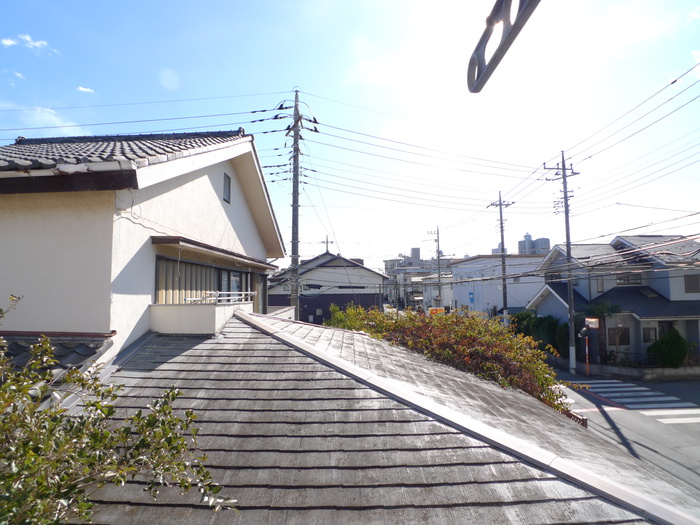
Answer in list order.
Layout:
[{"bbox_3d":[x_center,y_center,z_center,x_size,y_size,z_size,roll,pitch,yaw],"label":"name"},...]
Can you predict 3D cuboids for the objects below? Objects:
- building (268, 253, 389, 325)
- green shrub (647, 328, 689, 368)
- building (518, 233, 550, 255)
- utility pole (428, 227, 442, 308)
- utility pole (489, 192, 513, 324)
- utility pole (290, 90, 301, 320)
[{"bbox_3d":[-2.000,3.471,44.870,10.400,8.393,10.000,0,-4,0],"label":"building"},{"bbox_3d":[18.588,4.939,28.343,2.150,2.155,2.100,-2,-4,30],"label":"green shrub"},{"bbox_3d":[268.159,3.897,716.208,43.000,93.136,30.000,-1,-4,20],"label":"building"},{"bbox_3d":[11.897,1.994,67.009,1.700,14.164,0.500,0,-4,0],"label":"utility pole"},{"bbox_3d":[13.363,0.636,42.346,1.950,13.730,0.450,0,-4,0],"label":"utility pole"},{"bbox_3d":[-2.347,-0.721,20.888,0.450,13.702,0.450,0,-4,0],"label":"utility pole"}]

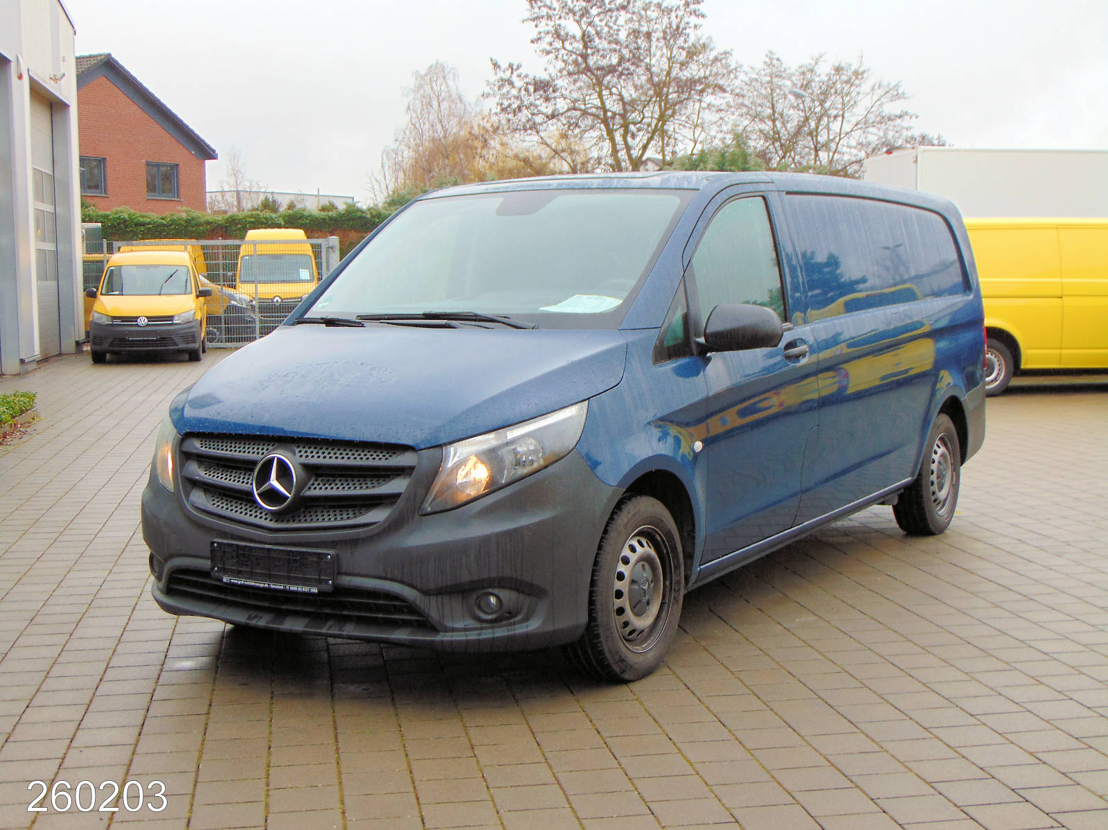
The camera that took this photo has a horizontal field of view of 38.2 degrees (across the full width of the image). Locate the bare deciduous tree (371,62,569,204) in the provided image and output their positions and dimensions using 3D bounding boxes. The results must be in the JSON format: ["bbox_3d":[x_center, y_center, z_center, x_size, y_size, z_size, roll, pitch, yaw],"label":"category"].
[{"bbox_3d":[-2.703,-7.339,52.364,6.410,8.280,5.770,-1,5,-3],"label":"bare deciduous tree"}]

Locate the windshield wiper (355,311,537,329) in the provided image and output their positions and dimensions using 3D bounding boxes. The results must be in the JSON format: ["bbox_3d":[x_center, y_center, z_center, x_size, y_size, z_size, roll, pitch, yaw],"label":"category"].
[{"bbox_3d":[-0.419,-0.337,5.885,0.820,0.075,0.100,2,6,31],"label":"windshield wiper"}]

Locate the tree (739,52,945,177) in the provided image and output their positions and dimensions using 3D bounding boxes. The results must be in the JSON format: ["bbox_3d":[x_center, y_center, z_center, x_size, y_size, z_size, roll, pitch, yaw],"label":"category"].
[{"bbox_3d":[9.406,-7.567,52.374,6.720,8.500,6.050,0,5,10],"label":"tree"}]

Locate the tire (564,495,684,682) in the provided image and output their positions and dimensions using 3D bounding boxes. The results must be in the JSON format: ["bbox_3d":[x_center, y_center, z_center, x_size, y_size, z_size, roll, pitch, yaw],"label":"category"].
[{"bbox_3d":[0.243,0.590,5.538,0.205,0.655,0.660,2,6,31],"label":"tire"}]

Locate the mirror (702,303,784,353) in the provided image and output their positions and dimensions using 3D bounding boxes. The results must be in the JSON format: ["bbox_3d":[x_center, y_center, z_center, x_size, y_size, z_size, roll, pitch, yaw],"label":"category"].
[{"bbox_3d":[0.670,-0.320,5.850,0.240,0.180,0.200,2,6,31],"label":"mirror"}]

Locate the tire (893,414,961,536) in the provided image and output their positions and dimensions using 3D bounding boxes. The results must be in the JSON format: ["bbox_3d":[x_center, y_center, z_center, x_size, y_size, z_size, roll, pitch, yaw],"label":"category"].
[{"bbox_3d":[1.994,0.307,8.474,0.205,0.655,0.660,2,6,31],"label":"tire"}]

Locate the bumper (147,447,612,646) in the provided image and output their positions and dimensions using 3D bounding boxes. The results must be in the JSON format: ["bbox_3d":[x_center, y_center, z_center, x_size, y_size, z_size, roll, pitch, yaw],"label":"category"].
[{"bbox_3d":[-0.767,0.395,5.438,1.900,0.650,0.630,2,6,31],"label":"bumper"}]

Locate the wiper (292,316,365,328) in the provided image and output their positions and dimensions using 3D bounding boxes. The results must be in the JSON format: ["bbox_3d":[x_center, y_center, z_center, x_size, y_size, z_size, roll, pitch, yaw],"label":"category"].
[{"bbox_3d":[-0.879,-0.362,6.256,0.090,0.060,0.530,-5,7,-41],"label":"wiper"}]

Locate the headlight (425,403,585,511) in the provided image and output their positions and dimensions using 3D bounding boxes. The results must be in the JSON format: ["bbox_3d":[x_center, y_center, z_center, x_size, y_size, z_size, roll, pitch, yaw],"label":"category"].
[{"bbox_3d":[-0.137,0.130,5.078,0.390,0.345,0.490,2,6,31],"label":"headlight"}]

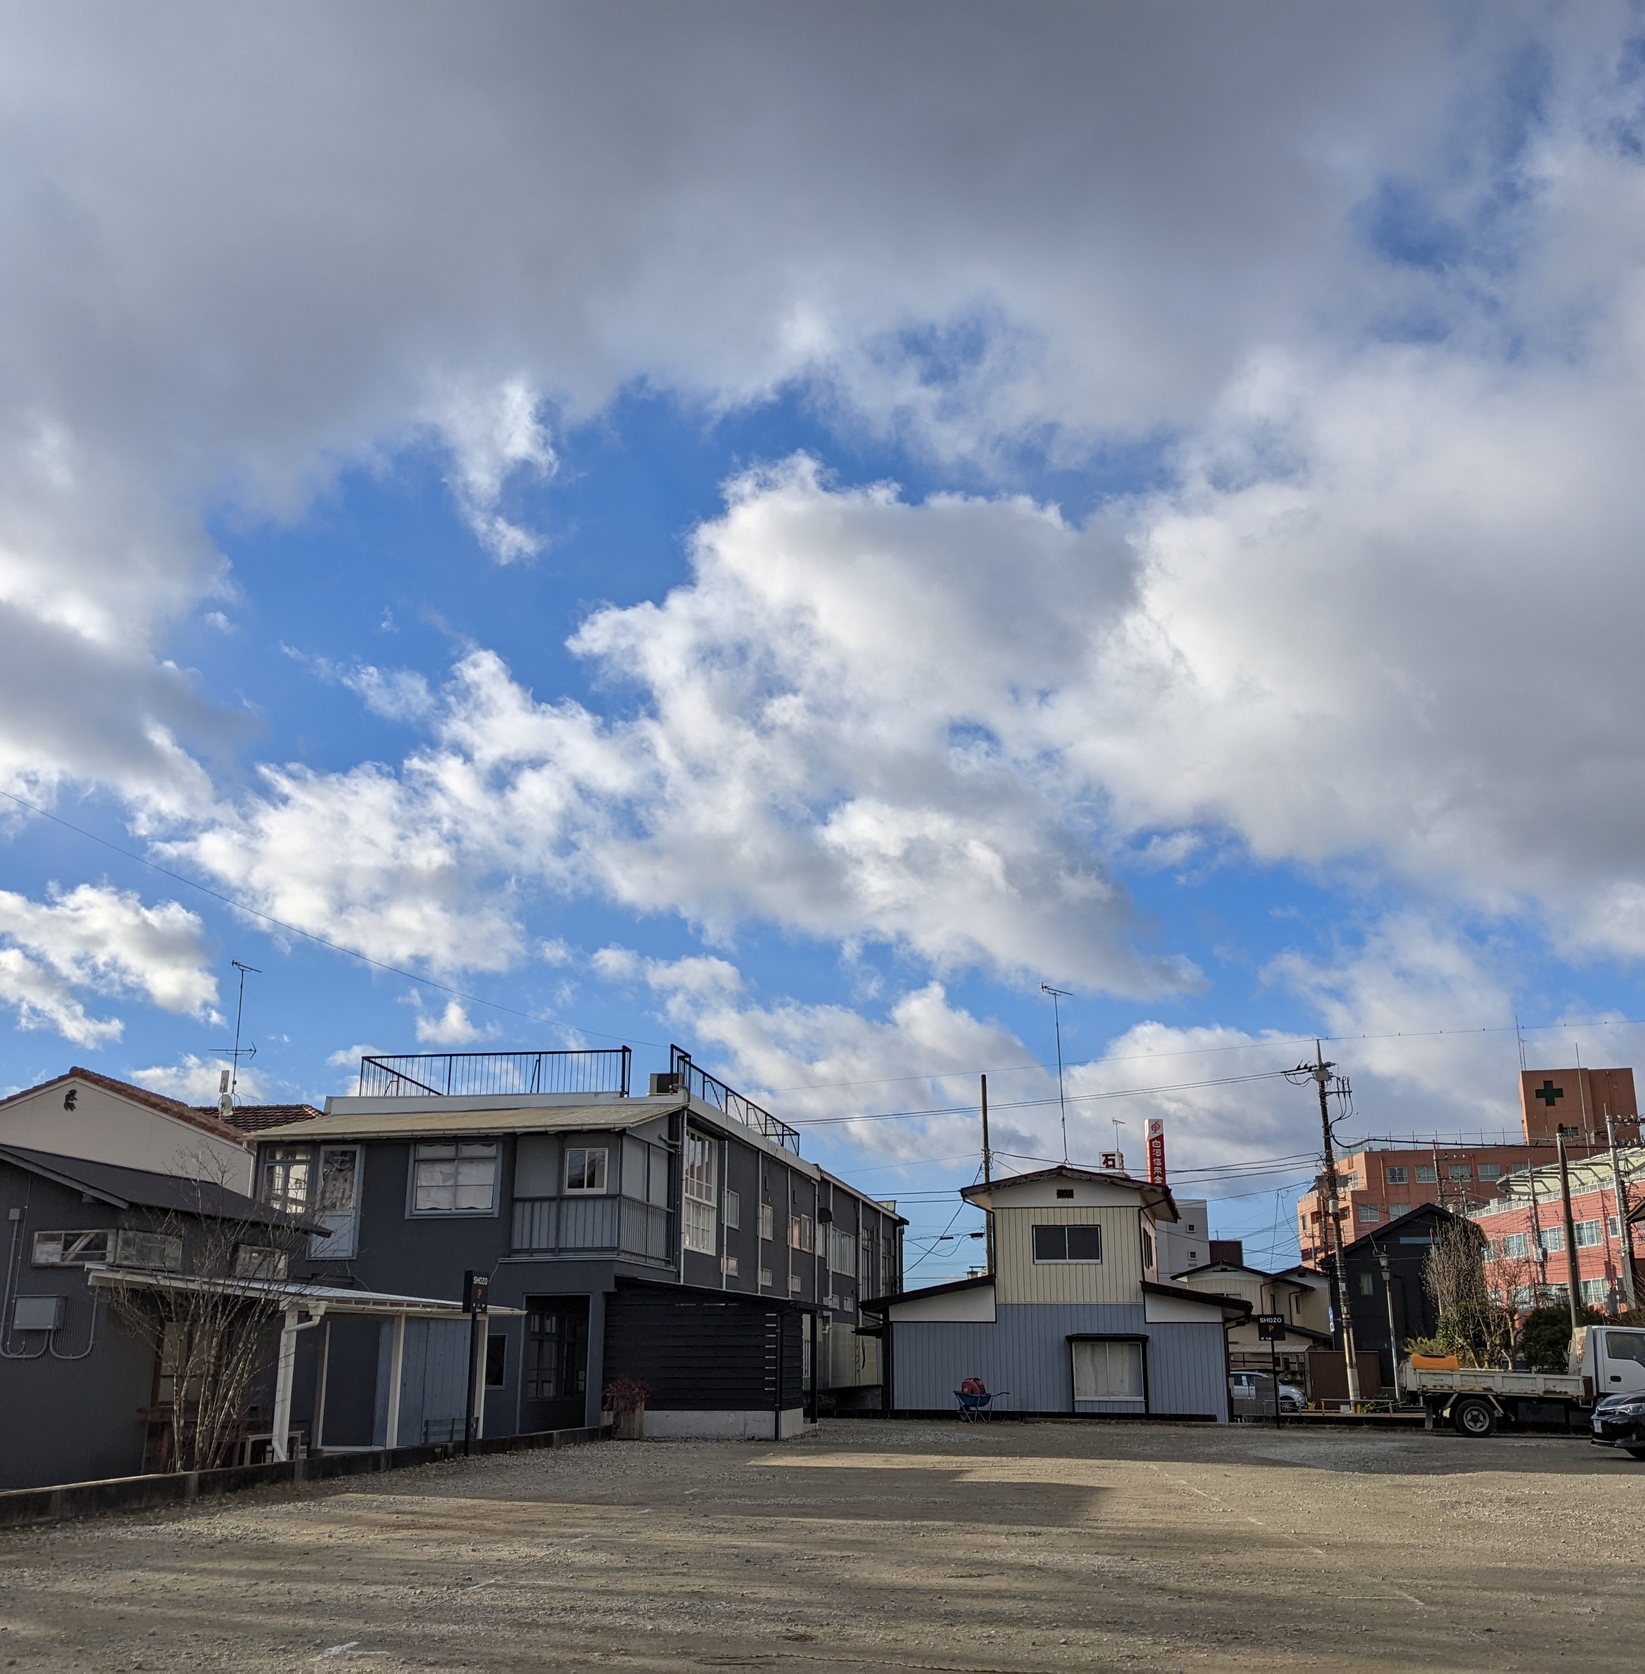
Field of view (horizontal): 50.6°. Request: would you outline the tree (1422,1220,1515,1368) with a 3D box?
[{"bbox_3d":[18.681,13.823,50.138,2.700,5.482,2.500,0,-16,0],"label":"tree"}]

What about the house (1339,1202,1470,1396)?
[{"bbox_3d":[23.403,18.900,70.428,6.200,7.334,8.000,-4,-17,12],"label":"house"}]

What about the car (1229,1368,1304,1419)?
[{"bbox_3d":[14.566,19.207,60.020,4.000,1.500,1.690,-1,-17,4],"label":"car"}]

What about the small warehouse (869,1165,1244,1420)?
[{"bbox_3d":[6.411,12.161,46.163,9.000,5.975,9.000,-3,-17,11],"label":"small warehouse"}]

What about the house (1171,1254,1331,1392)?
[{"bbox_3d":[19.446,21.677,76.404,7.200,5.592,9.000,-4,-17,14],"label":"house"}]

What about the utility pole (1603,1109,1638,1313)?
[{"bbox_3d":[29.668,15.348,64.285,1.100,10.769,0.600,-8,-18,24],"label":"utility pole"}]

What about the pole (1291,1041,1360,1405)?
[{"bbox_3d":[17.018,12.764,57.749,1.900,11.907,1.000,-3,-17,10],"label":"pole"}]

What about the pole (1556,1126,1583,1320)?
[{"bbox_3d":[17.832,10.340,41.277,0.250,6.900,0.250,0,-17,0],"label":"pole"}]

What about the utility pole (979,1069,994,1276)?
[{"bbox_3d":[5.656,13.656,59.589,0.300,11.200,0.300,0,-17,0],"label":"utility pole"}]

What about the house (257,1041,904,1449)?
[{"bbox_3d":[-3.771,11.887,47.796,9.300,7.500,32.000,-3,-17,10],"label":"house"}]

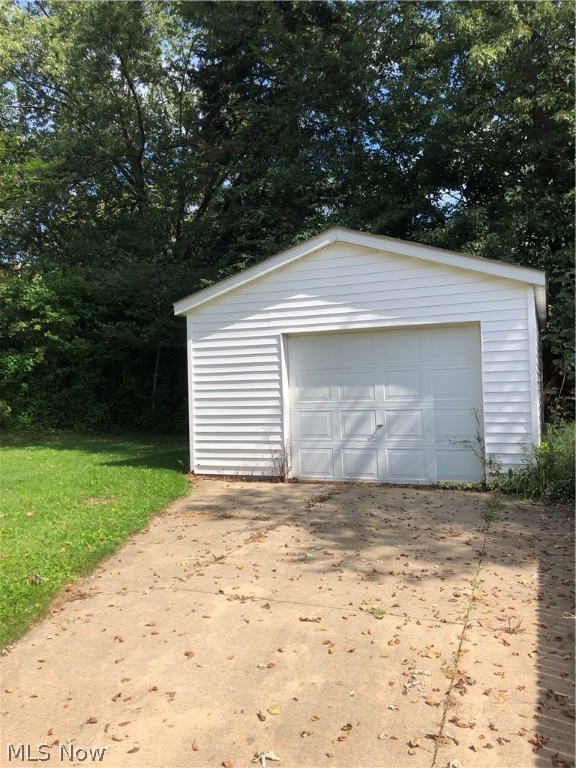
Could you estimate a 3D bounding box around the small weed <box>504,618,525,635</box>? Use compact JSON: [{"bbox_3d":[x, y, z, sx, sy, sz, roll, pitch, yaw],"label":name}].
[{"bbox_3d":[1.282,1.365,3.522,0.100,0.070,0.075,-2,0,23],"label":"small weed"}]

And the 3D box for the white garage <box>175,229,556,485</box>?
[{"bbox_3d":[2.024,-0.379,11.575,5.209,3.511,6.840,-2,0,23],"label":"white garage"}]

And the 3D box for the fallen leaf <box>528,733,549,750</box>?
[{"bbox_3d":[0.985,1.401,2.441,0.073,0.030,0.060,-2,0,23],"label":"fallen leaf"}]

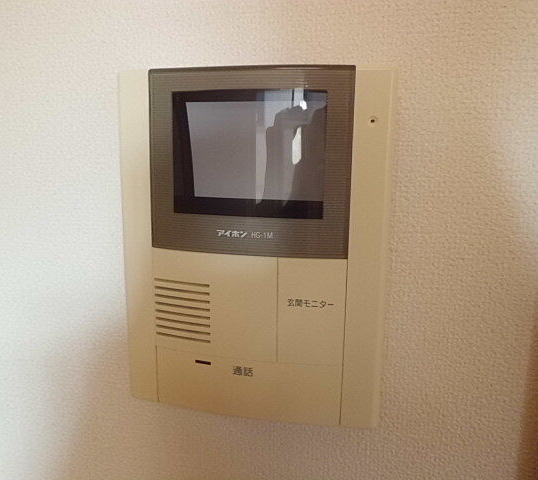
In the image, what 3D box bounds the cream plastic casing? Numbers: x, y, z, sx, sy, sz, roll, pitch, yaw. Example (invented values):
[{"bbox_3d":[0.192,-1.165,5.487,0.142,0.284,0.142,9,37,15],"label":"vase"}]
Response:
[{"bbox_3d":[-0.010,0.005,0.281,0.153,0.198,0.045,2,9,11],"label":"cream plastic casing"}]

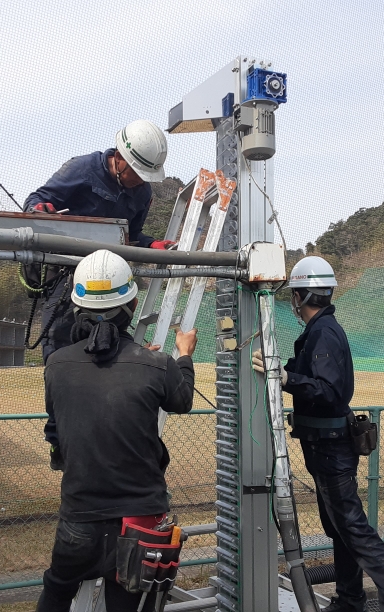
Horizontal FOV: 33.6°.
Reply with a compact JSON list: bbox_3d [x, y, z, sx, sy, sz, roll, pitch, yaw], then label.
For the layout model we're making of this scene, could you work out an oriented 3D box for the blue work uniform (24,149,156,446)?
[{"bbox_3d":[-0.446,-0.047,2.850,0.580,1.280,0.500,4,-6,-37],"label":"blue work uniform"}]

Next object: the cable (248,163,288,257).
[{"bbox_3d":[0.350,-0.461,2.950,0.200,0.430,0.080,0,-5,-6],"label":"cable"}]

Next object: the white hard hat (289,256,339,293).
[{"bbox_3d":[0.608,-0.166,3.200,0.220,0.160,0.280,4,-6,-40],"label":"white hard hat"}]

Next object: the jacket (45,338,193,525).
[{"bbox_3d":[-0.264,0.432,2.320,0.510,0.650,0.400,-1,-5,9],"label":"jacket"}]

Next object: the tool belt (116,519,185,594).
[{"bbox_3d":[-0.143,0.862,2.200,0.220,0.250,0.130,2,-5,-21],"label":"tool belt"}]

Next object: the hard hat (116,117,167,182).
[{"bbox_3d":[-0.190,-0.694,2.720,0.160,0.280,0.220,-39,-18,15],"label":"hard hat"}]

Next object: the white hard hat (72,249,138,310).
[{"bbox_3d":[-0.303,-0.103,2.230,0.220,0.170,0.280,-1,12,9],"label":"white hard hat"}]

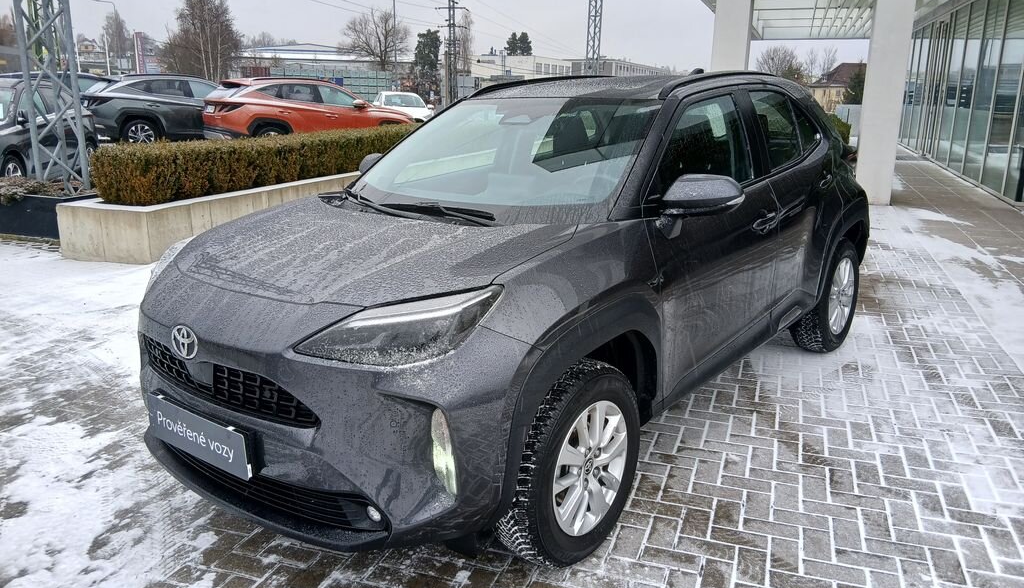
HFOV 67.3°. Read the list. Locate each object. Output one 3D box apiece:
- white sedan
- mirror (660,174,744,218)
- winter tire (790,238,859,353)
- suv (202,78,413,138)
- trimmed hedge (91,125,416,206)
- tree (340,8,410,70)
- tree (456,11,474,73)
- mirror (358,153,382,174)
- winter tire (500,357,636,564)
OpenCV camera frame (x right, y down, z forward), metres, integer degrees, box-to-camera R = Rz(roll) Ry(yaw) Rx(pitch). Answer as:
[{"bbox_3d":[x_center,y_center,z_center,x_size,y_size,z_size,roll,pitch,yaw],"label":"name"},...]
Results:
[{"bbox_3d":[-3.808,-6.221,26.601,1.820,1.440,4.400,-5,17,-14],"label":"white sedan"},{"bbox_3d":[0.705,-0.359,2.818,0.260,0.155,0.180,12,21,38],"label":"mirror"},{"bbox_3d":[1.823,-0.006,4.499,0.220,0.670,0.670,12,21,38],"label":"winter tire"},{"bbox_3d":[-4.244,-3.798,16.527,4.500,1.650,1.880,-13,20,-37],"label":"suv"},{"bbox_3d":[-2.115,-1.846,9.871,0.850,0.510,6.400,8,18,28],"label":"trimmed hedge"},{"bbox_3d":[-16.962,-29.139,95.607,8.141,11.938,8.141,-3,16,-9],"label":"tree"},{"bbox_3d":[-6.011,-30.670,100.413,2.265,11.935,2.265,-2,16,-3],"label":"tree"},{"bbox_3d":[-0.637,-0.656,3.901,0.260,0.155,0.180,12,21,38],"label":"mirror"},{"bbox_3d":[0.186,0.557,2.613,0.220,0.670,0.670,12,21,38],"label":"winter tire"}]

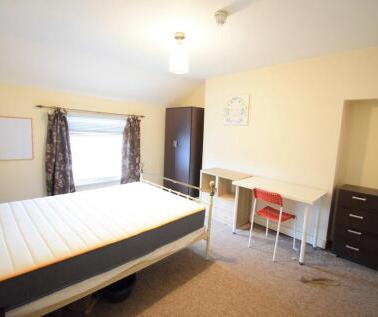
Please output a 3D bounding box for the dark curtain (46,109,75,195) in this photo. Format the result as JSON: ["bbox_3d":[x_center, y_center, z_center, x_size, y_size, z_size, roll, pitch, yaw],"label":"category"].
[{"bbox_3d":[-2.078,-0.061,3.220,0.382,1.455,0.120,-5,10,-44],"label":"dark curtain"}]

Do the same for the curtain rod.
[{"bbox_3d":[-1.591,-0.819,3.569,1.855,0.040,0.060,-5,10,-44],"label":"curtain rod"}]

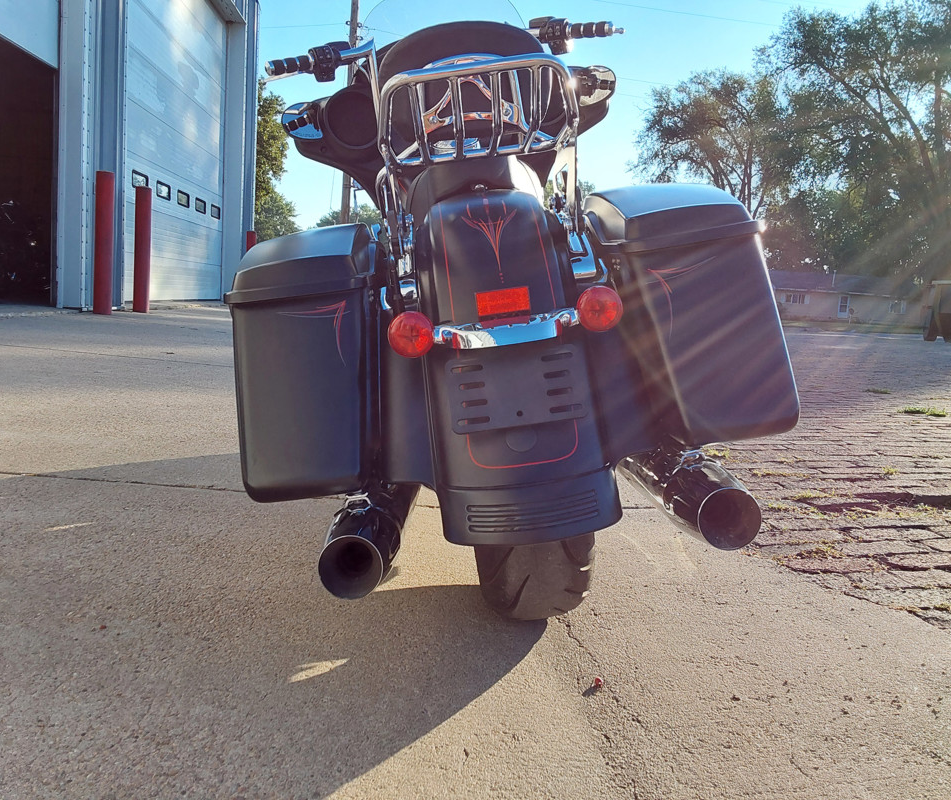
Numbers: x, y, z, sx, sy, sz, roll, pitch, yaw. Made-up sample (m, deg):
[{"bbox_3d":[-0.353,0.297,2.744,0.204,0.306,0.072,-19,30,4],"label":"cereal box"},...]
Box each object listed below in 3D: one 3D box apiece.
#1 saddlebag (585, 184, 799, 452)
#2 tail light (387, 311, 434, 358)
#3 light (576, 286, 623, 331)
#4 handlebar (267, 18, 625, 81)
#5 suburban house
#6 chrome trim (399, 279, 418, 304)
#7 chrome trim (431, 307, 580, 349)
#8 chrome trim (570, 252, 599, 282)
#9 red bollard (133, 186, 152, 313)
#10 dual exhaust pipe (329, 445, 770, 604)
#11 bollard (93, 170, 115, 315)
[{"bbox_3d":[0.322,-0.171,1.487,0.220,0.400,0.600,-8,7,0],"label":"saddlebag"},{"bbox_3d":[-0.089,-0.092,1.200,0.062,0.062,0.065,-8,7,0],"label":"tail light"},{"bbox_3d":[0.170,-0.127,1.200,0.062,0.062,0.065,-8,7,0],"label":"light"},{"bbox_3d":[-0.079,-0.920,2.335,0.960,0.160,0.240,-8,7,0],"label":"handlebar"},{"bbox_3d":[33.607,-9.716,81.873,14.800,4.600,8.500,3,7,-6],"label":"suburban house"},{"bbox_3d":[-0.107,-0.176,1.400,0.032,0.045,0.070,-8,7,0],"label":"chrome trim"},{"bbox_3d":[0.041,-0.097,1.190,0.200,0.040,0.070,-8,7,0],"label":"chrome trim"},{"bbox_3d":[0.175,-0.215,1.400,0.042,0.045,0.070,-8,7,0],"label":"chrome trim"},{"bbox_3d":[-2.992,-1.344,7.723,0.133,1.101,0.133,3,7,-4],"label":"red bollard"},{"bbox_3d":[0.090,0.169,1.574,0.630,0.130,0.700,-8,7,0],"label":"dual exhaust pipe"},{"bbox_3d":[-2.925,-1.231,6.785,0.131,1.091,0.131,3,7,-4],"label":"bollard"}]

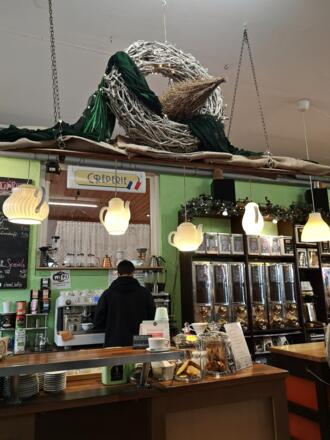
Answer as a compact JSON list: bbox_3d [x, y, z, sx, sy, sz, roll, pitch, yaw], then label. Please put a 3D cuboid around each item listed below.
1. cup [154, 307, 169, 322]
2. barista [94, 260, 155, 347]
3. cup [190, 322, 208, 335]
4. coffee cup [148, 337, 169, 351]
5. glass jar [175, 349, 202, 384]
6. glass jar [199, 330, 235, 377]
[{"bbox_3d":[-0.021,0.606,2.200,0.088,0.098,0.088,-1,-10,0],"label":"cup"},{"bbox_3d":[-0.348,1.233,2.998,0.530,1.740,0.380,1,-10,-13],"label":"barista"},{"bbox_3d":[0.238,0.750,2.350,0.115,0.085,0.105,-1,-10,0],"label":"cup"},{"bbox_3d":[-0.040,0.766,2.120,0.120,0.072,0.098,-1,-10,0],"label":"coffee cup"},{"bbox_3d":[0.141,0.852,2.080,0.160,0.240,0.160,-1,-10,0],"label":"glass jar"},{"bbox_3d":[0.339,0.840,2.200,0.190,0.295,0.190,-1,-10,0],"label":"glass jar"}]

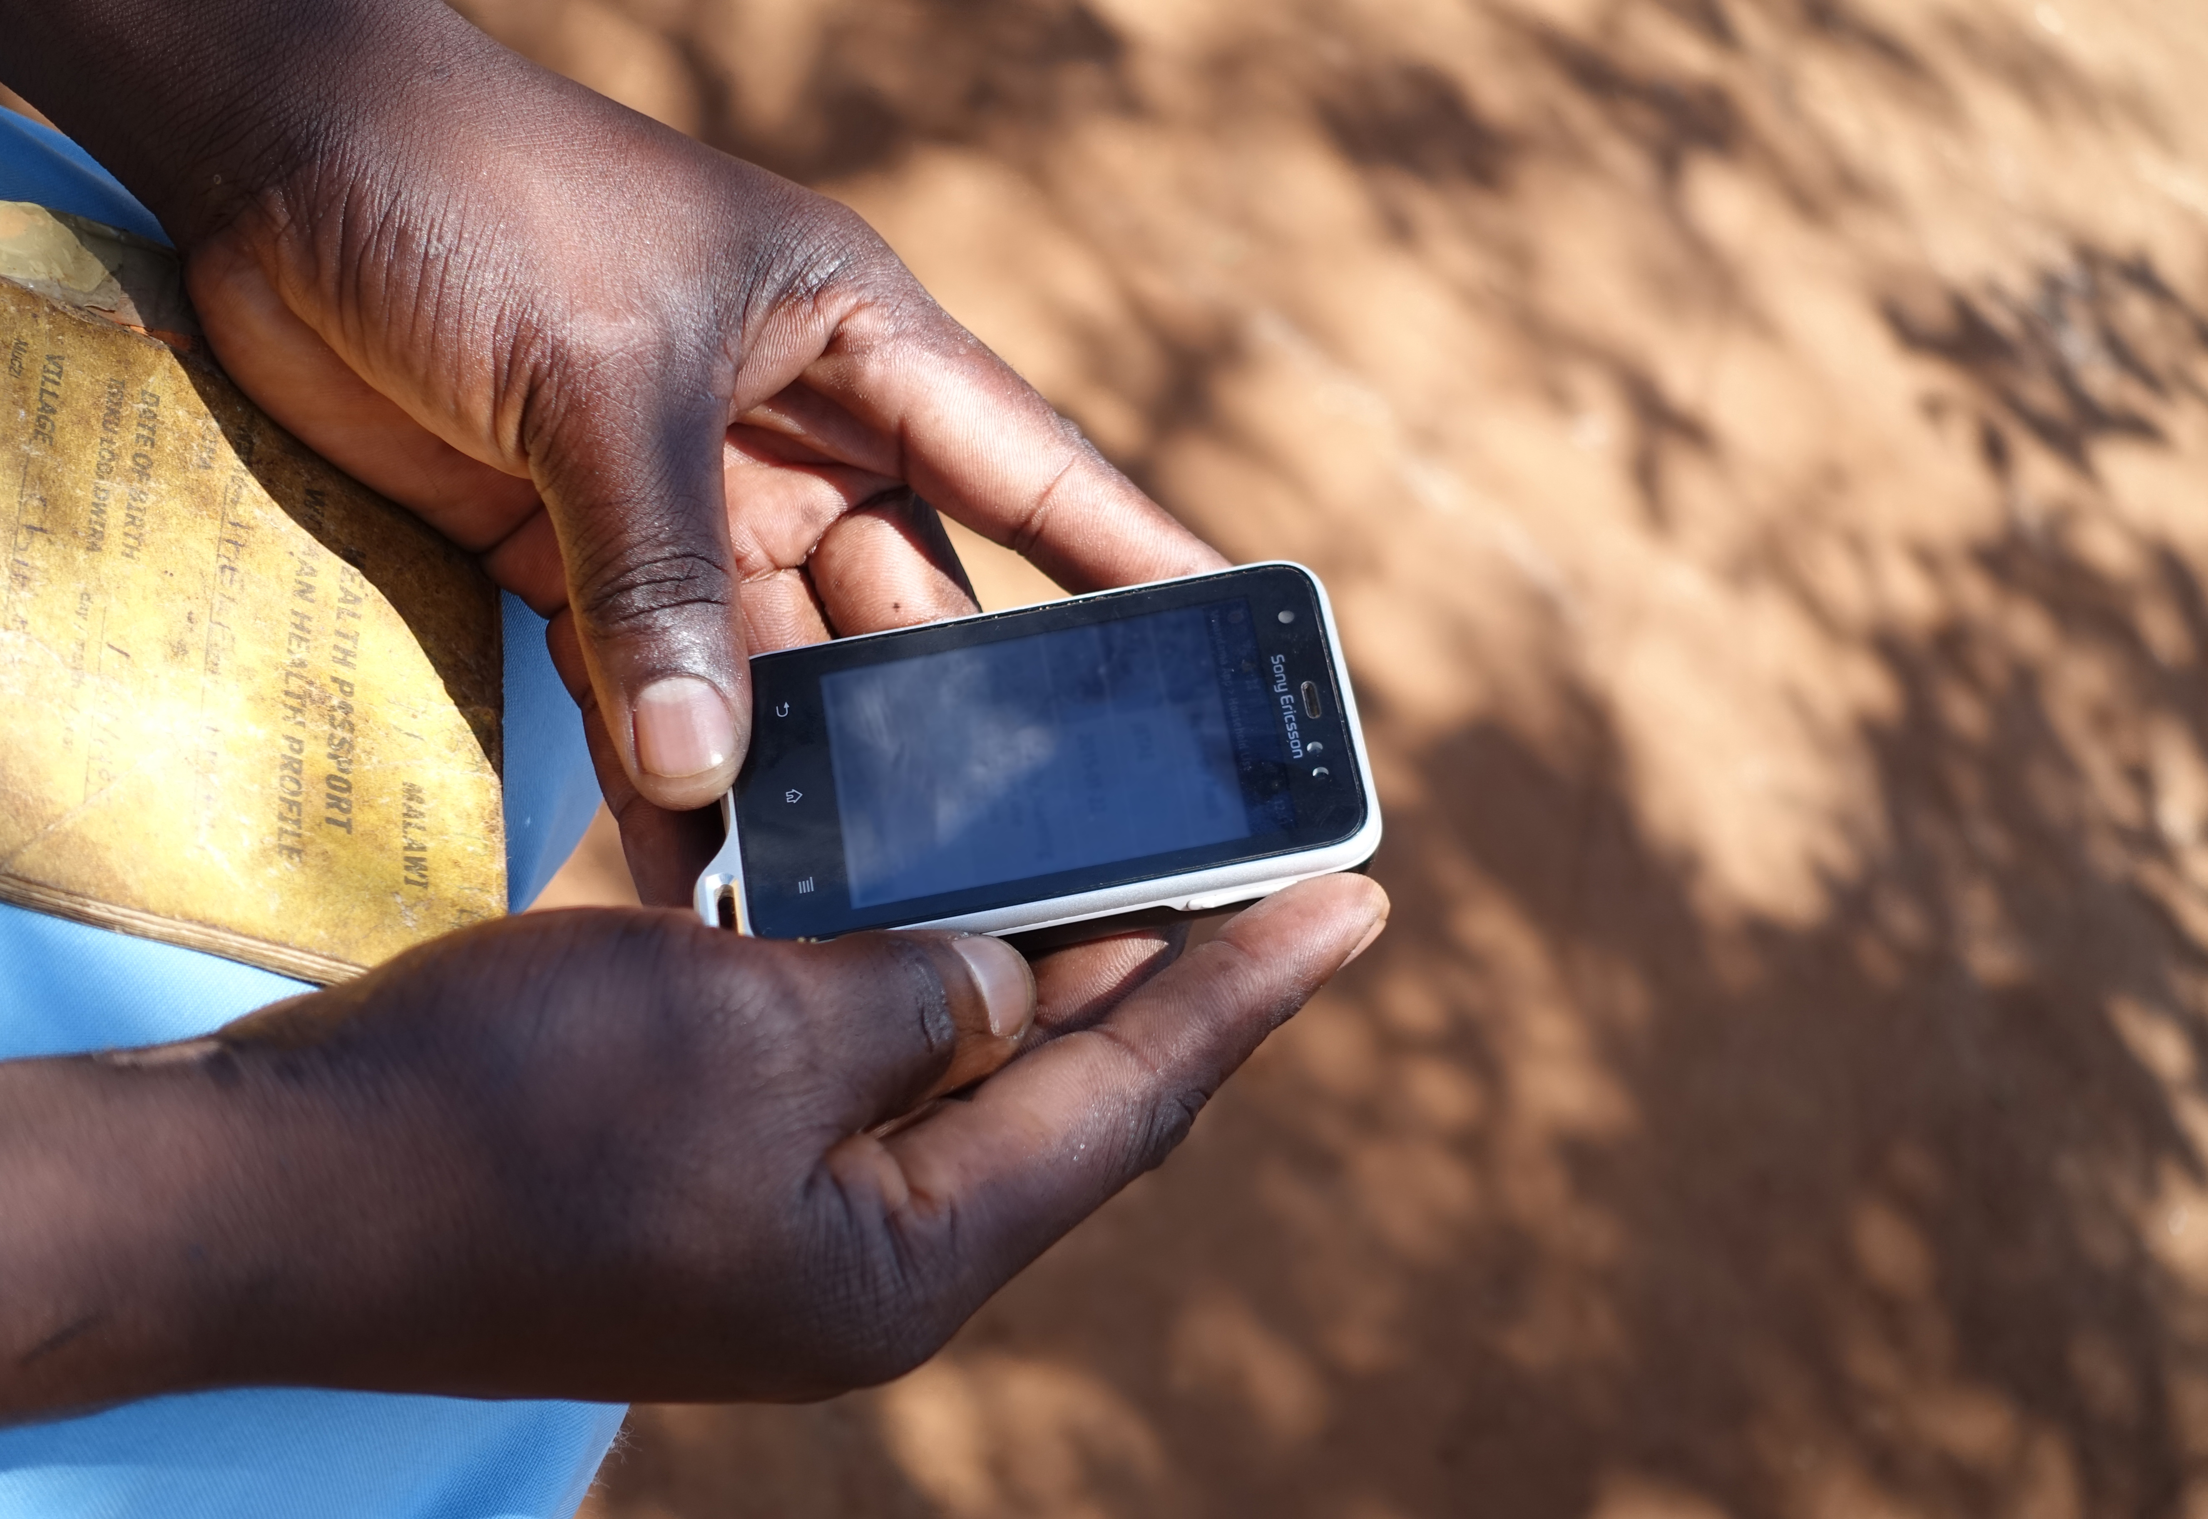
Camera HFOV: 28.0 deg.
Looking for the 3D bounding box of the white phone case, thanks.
[{"bbox_3d":[-0.011,0.003,0.634,0.095,0.017,0.054,-10,52,0],"label":"white phone case"}]

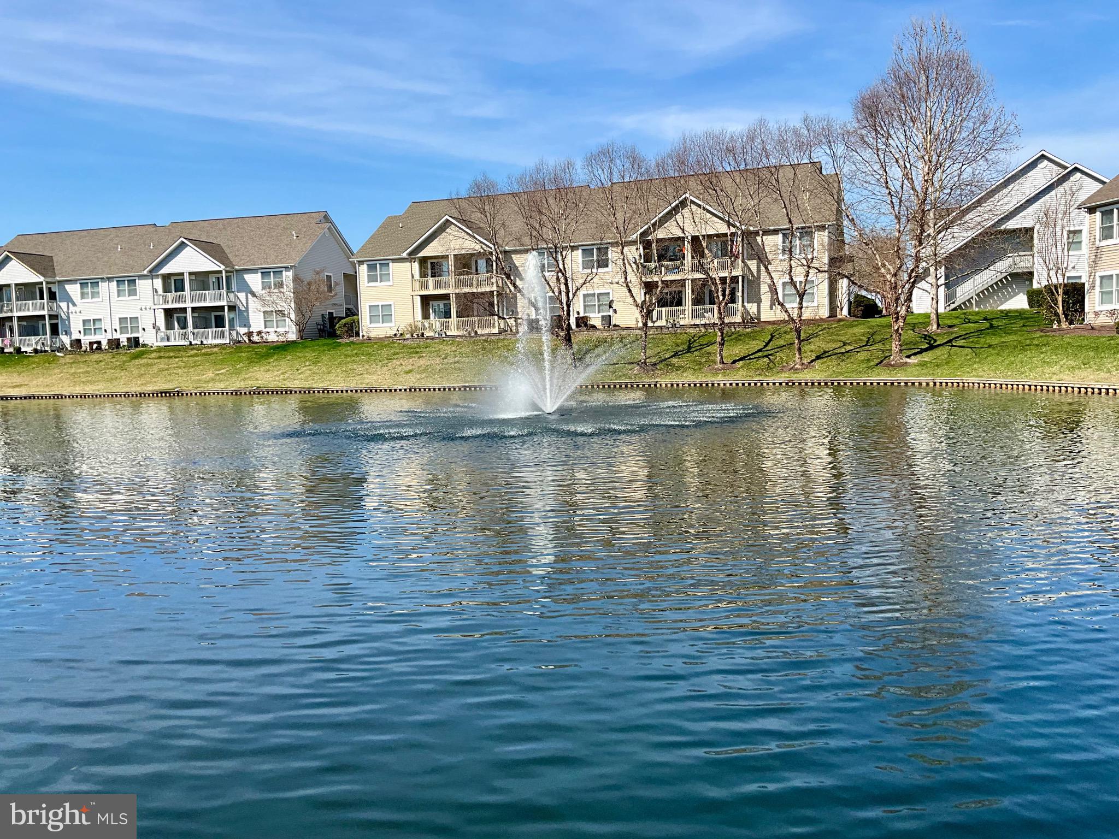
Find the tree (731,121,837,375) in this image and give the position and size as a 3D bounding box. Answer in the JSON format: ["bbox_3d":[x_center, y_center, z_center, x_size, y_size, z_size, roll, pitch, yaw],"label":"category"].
[{"bbox_3d":[11.157,-8.704,46.552,4.990,12.280,4.990,-2,4,0],"label":"tree"}]

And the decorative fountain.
[{"bbox_3d":[-0.014,-2.757,30.009,3.860,5.180,3.860,-2,4,0],"label":"decorative fountain"}]

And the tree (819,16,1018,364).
[{"bbox_3d":[17.337,-11.086,45.288,9.630,16.570,9.630,-2,4,0],"label":"tree"}]

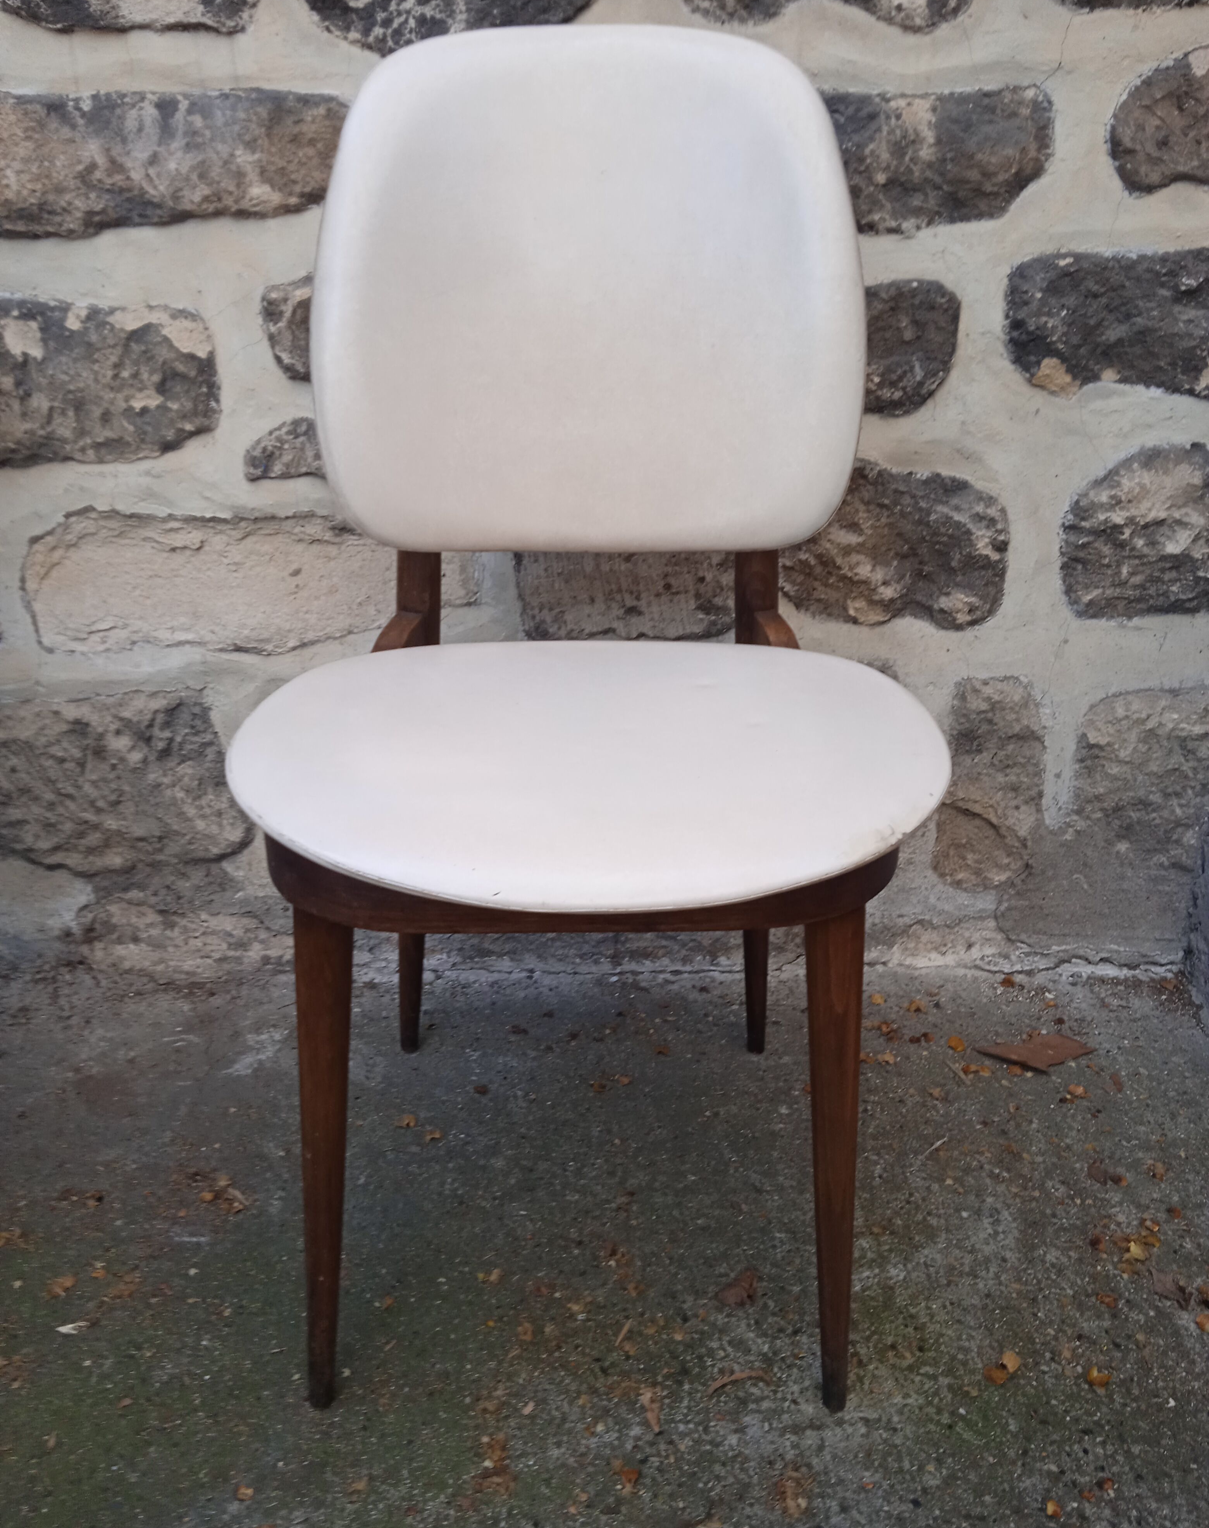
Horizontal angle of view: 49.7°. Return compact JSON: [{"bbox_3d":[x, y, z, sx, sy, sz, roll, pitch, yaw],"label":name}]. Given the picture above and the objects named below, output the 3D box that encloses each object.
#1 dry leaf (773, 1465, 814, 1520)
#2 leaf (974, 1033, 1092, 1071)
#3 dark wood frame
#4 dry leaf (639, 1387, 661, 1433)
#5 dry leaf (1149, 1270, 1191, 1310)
[{"bbox_3d":[0.121,0.468,0.838,0.025,0.010,0.035,9,27,18],"label":"dry leaf"},{"bbox_3d":[0.408,0.275,1.233,0.111,0.012,0.047,-6,27,-12],"label":"leaf"},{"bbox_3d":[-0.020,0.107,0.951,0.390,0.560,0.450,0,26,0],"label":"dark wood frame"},{"bbox_3d":[0.031,0.441,0.891,0.017,0.011,0.035,2,26,4],"label":"dry leaf"},{"bbox_3d":[0.425,0.395,0.981,0.031,0.013,0.025,16,30,30],"label":"dry leaf"}]

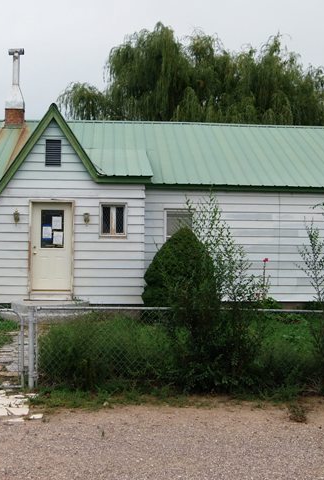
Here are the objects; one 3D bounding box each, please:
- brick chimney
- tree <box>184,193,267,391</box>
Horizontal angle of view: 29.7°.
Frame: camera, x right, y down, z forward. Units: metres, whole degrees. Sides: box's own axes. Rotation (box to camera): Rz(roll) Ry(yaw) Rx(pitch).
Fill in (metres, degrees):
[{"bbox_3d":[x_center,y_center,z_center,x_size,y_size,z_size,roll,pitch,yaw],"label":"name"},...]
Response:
[{"bbox_3d":[-4.400,-4.549,18.200,0.600,2.350,0.600,1,-1,-3],"label":"brick chimney"},{"bbox_3d":[0.718,0.582,6.900,0.950,2.250,0.900,1,-1,-3],"label":"tree"}]

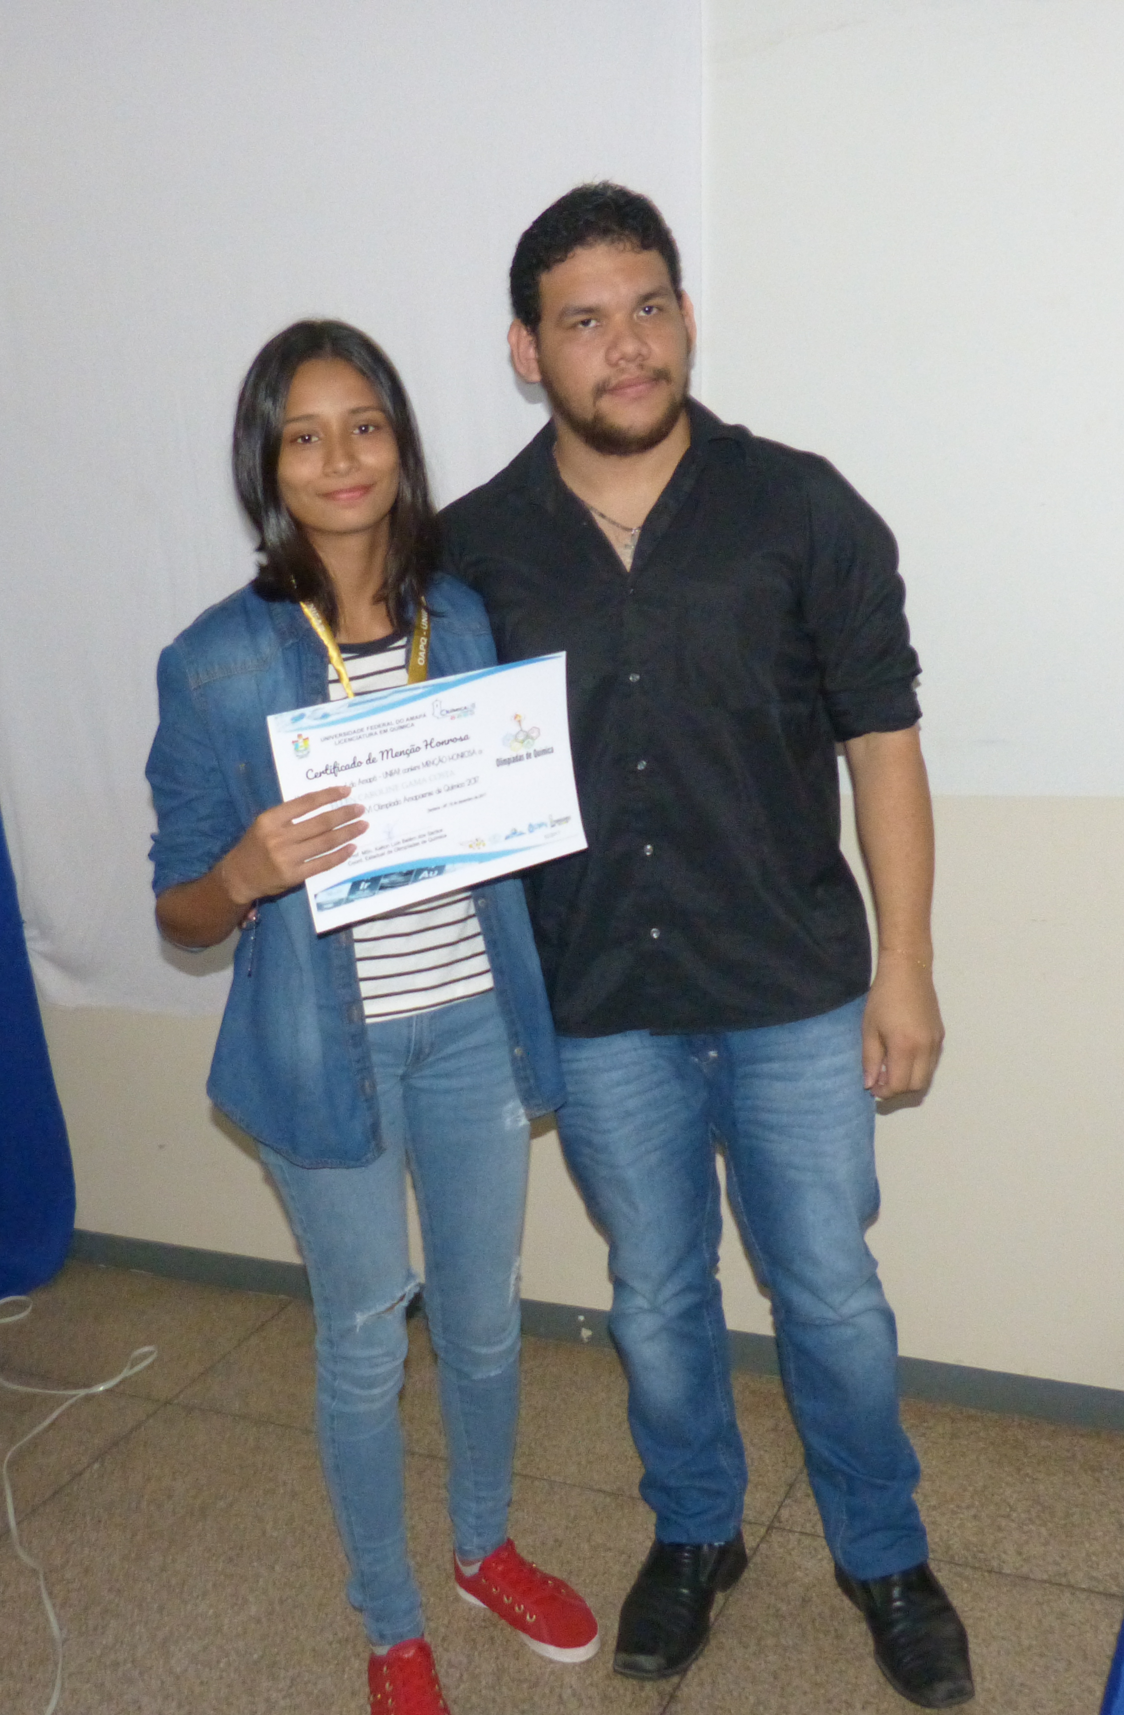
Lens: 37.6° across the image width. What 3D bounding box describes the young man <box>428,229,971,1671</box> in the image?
[{"bbox_3d":[0.145,0.121,1.908,0.570,1.695,0.400,-2,13,13],"label":"young man"}]

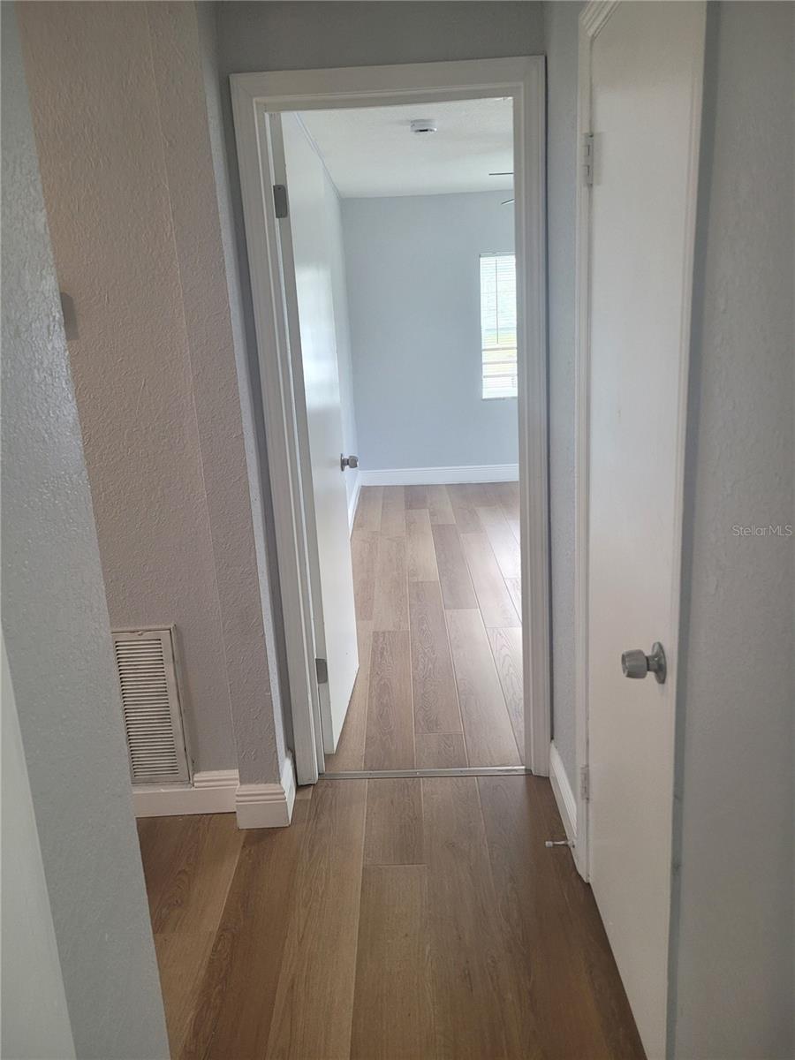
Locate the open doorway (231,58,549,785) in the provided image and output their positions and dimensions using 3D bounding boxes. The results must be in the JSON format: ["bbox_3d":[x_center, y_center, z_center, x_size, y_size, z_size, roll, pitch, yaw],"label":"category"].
[{"bbox_3d":[0.029,-0.211,2.414,0.824,2.113,0.130,-3,15,1],"label":"open doorway"}]

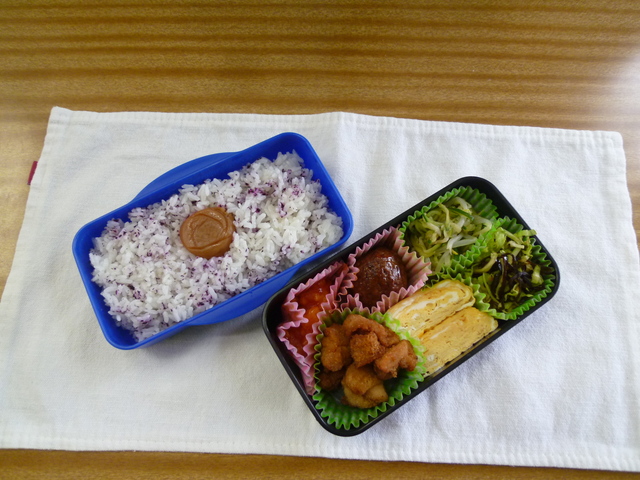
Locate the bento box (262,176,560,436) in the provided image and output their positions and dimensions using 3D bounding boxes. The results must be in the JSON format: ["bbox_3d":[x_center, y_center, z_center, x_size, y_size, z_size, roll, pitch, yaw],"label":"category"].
[{"bbox_3d":[0.062,0.045,0.316,0.187,0.050,0.102,-31,75,-10],"label":"bento box"}]

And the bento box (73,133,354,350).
[{"bbox_3d":[-0.072,0.002,0.327,0.179,0.048,0.111,-27,75,-9],"label":"bento box"}]

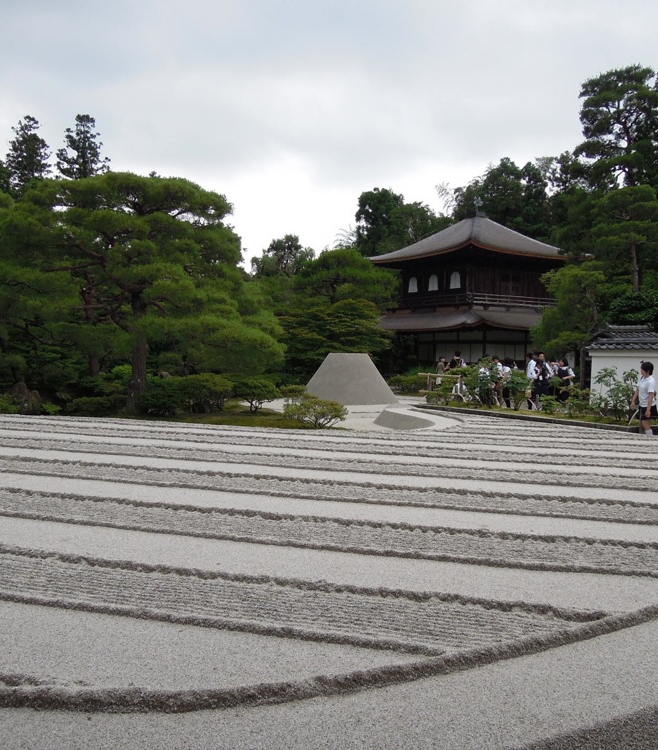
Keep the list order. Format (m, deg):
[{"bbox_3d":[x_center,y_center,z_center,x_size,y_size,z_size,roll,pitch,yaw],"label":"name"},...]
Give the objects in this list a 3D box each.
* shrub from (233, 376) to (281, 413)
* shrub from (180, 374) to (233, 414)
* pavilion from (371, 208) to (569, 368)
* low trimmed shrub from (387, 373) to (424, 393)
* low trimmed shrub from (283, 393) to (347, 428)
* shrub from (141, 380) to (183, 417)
[{"bbox_3d":[-1.805,0.486,17.500,1.175,0.869,1.151,1,2,-6],"label":"shrub"},{"bbox_3d":[-3.039,0.471,17.200,1.299,0.939,1.273,1,2,-10],"label":"shrub"},{"bbox_3d":[8.371,-4.497,39.880,9.300,9.889,9.500,0,2,-31],"label":"pavilion"},{"bbox_3d":[3.123,0.327,28.300,1.584,0.831,1.469,1,2,6],"label":"low trimmed shrub"},{"bbox_3d":[-0.278,0.732,14.300,1.280,0.720,1.188,1,2,-1],"label":"low trimmed shrub"},{"bbox_3d":[-3.867,0.546,16.100,0.946,0.811,0.927,1,2,-13],"label":"shrub"}]

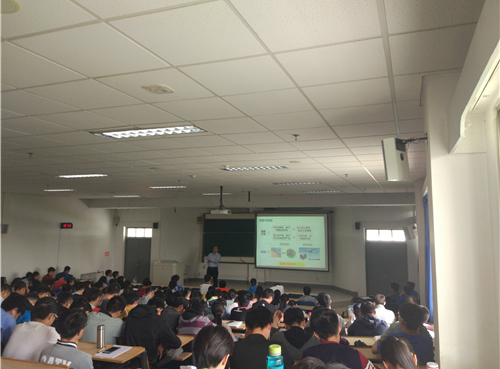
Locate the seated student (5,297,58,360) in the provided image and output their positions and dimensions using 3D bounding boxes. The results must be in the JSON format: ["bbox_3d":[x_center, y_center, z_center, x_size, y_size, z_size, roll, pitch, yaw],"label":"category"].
[{"bbox_3d":[-1.846,1.641,3.579,0.540,1.240,0.780,-1,-5,18],"label":"seated student"}]

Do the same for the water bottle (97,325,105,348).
[{"bbox_3d":[-1.291,1.322,3.500,0.067,0.200,0.067,-1,-5,21],"label":"water bottle"}]

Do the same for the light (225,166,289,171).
[{"bbox_3d":[0.092,-0.282,7.050,1.200,0.080,0.300,-2,-5,21],"label":"light"}]

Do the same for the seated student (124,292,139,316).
[{"bbox_3d":[-1.532,1.964,5.150,0.500,1.180,0.720,-1,-5,16],"label":"seated student"}]

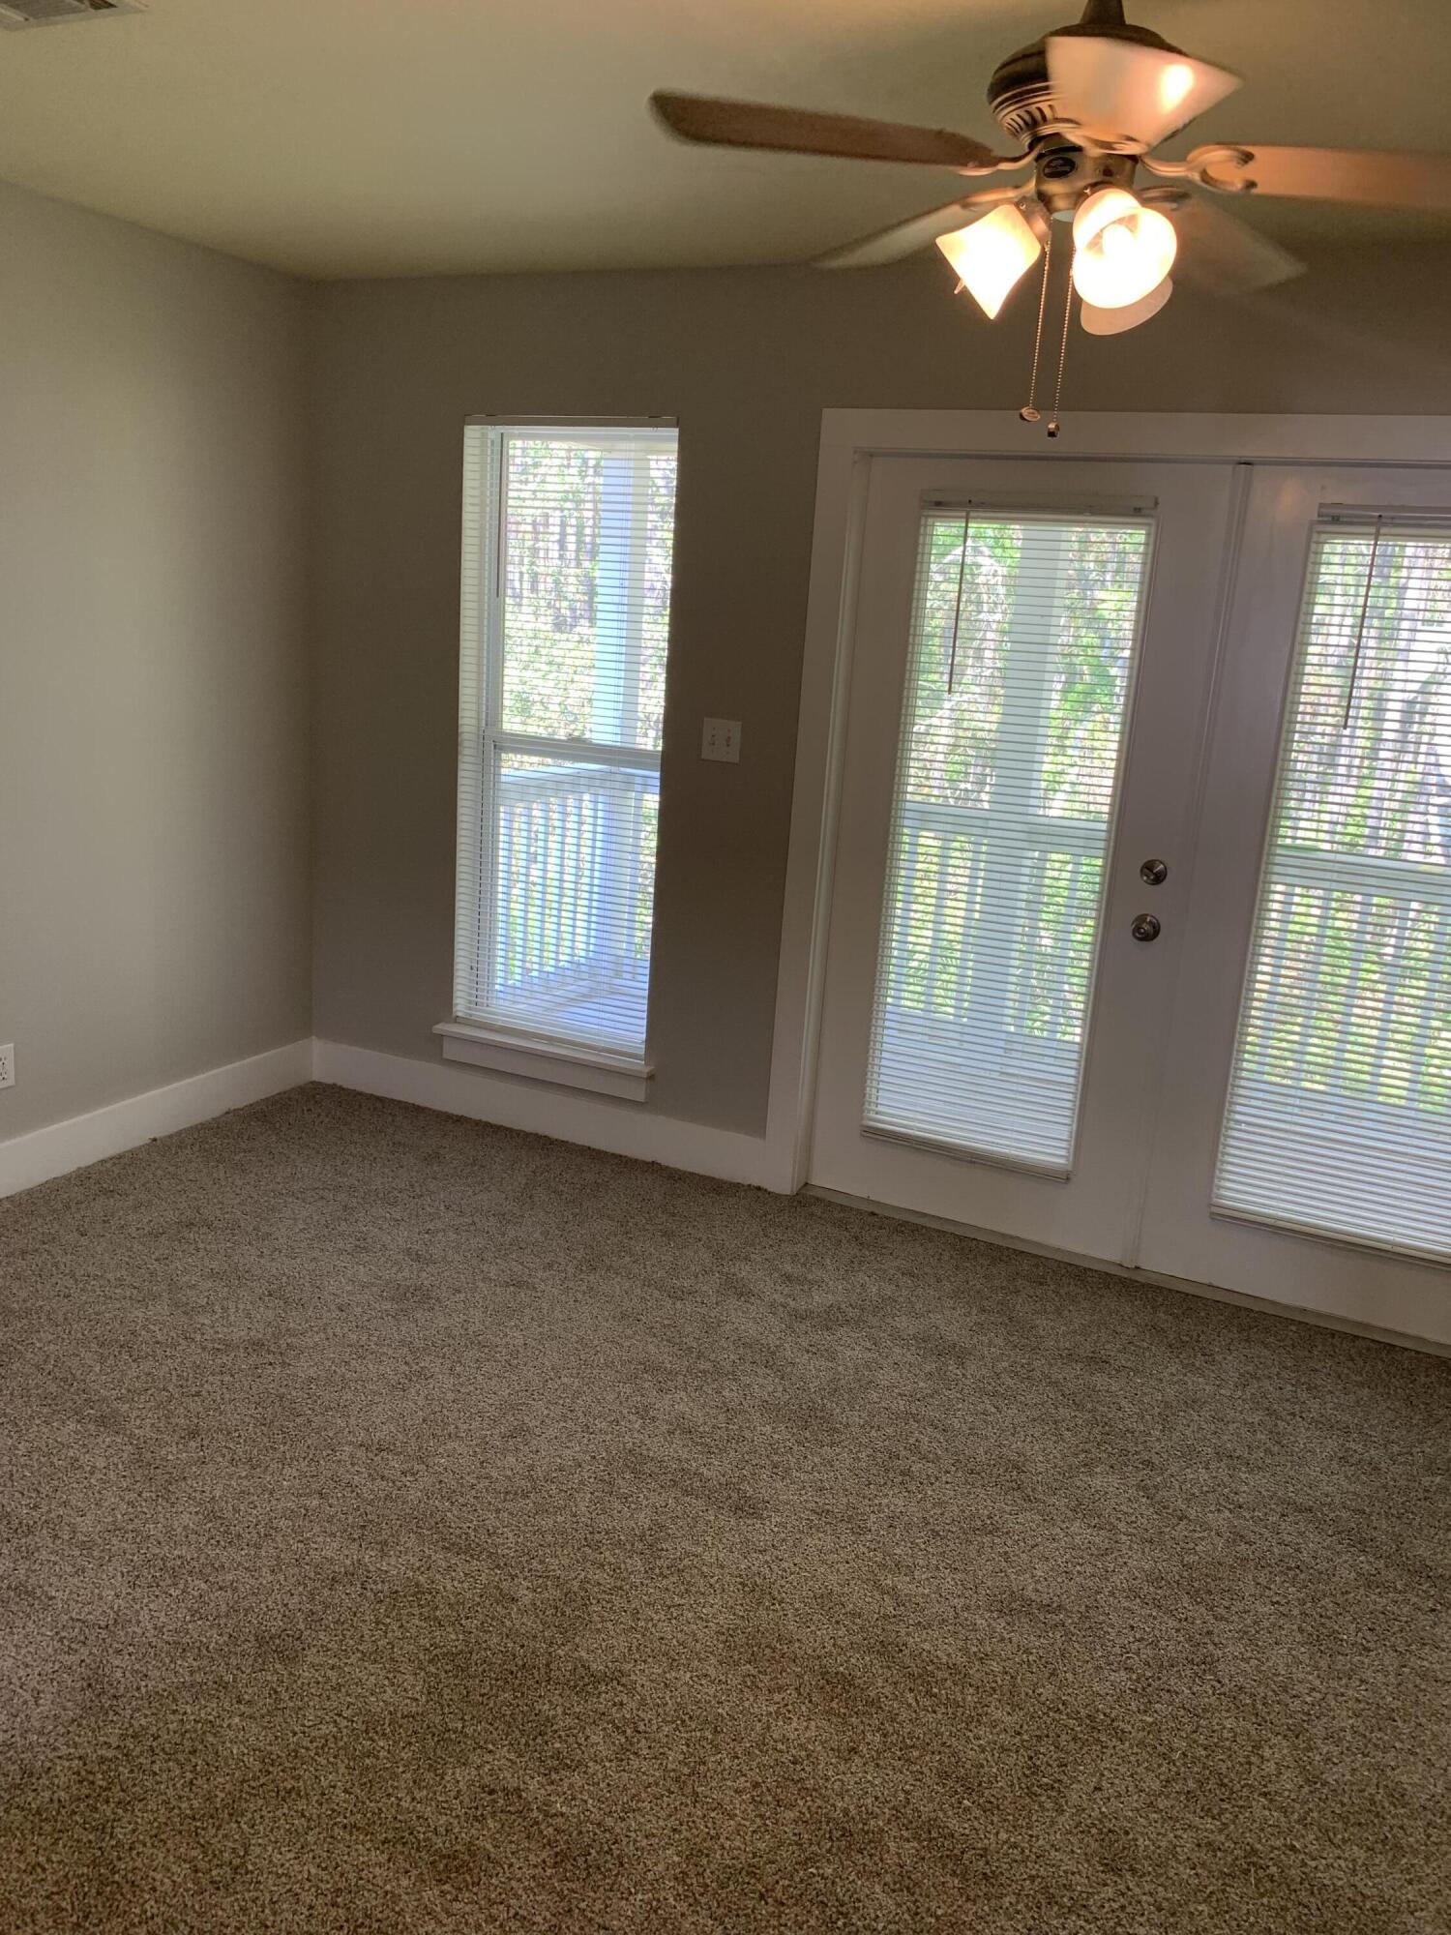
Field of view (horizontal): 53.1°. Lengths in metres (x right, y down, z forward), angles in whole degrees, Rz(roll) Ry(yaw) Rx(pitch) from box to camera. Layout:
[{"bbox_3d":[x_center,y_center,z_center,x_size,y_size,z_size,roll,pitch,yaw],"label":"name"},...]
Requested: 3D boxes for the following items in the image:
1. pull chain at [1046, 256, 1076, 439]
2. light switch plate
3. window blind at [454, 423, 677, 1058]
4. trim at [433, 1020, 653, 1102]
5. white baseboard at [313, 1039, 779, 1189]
[{"bbox_3d":[0.408,-0.749,1.755,0.016,0.210,0.016,10,15,24],"label":"pull chain"},{"bbox_3d":[-0.012,-0.623,3.994,0.115,0.112,0.010,10,15,24],"label":"light switch plate"},{"bbox_3d":[-0.469,-0.649,4.273,0.686,1.799,0.100,10,15,24],"label":"window blind"},{"bbox_3d":[-0.553,0.289,4.465,0.757,0.106,0.112,10,15,24],"label":"trim"},{"bbox_3d":[-0.628,0.436,4.518,1.645,0.148,0.018,10,15,24],"label":"white baseboard"}]

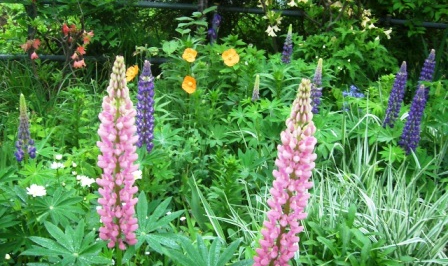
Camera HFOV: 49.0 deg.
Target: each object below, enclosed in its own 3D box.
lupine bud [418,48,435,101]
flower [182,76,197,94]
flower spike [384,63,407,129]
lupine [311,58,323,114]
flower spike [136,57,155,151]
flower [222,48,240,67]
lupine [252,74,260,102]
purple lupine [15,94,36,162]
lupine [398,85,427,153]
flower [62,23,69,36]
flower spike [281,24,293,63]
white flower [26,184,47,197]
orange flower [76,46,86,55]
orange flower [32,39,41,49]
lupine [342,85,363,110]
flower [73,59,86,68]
[{"bbox_3d":[0.870,-0.243,2.100,0.058,0.221,0.058,12,14,22],"label":"lupine bud"},{"bbox_3d":[-0.137,-0.192,1.955,0.058,0.068,0.035,-2,16,-12],"label":"flower"},{"bbox_3d":[0.700,-0.153,2.000,0.058,0.270,0.058,14,14,19],"label":"flower spike"},{"bbox_3d":[0.400,-0.200,2.100,0.050,0.238,0.050,6,13,11],"label":"lupine"},{"bbox_3d":[-0.264,-0.091,1.650,0.059,0.315,0.059,3,14,0],"label":"flower spike"},{"bbox_3d":[0.029,-0.299,1.950,0.070,0.075,0.035,0,18,0],"label":"flower"},{"bbox_3d":[0.146,-0.202,2.200,0.033,0.124,0.033,5,13,4],"label":"lupine"},{"bbox_3d":[-0.624,-0.018,1.550,0.064,0.215,0.064,4,14,0],"label":"purple lupine"},{"bbox_3d":[0.727,-0.053,1.870,0.060,0.266,0.060,13,14,21],"label":"lupine"},{"bbox_3d":[-0.805,-0.526,2.500,0.035,0.060,0.040,1,15,-6],"label":"flower"},{"bbox_3d":[0.341,-0.479,2.650,0.052,0.208,0.052,8,13,7],"label":"flower spike"},{"bbox_3d":[-0.464,0.142,1.220,0.050,0.028,0.047,2,15,0],"label":"white flower"},{"bbox_3d":[-0.840,-0.486,2.900,0.058,0.058,0.050,-5,17,-20],"label":"orange flower"},{"bbox_3d":[-0.953,-0.450,2.500,0.042,0.052,0.045,1,15,-6],"label":"orange flower"},{"bbox_3d":[0.593,-0.158,2.250,0.100,0.120,0.090,5,16,14],"label":"lupine"},{"bbox_3d":[-0.719,-0.346,2.450,0.068,0.042,0.045,-1,15,-11],"label":"flower"}]

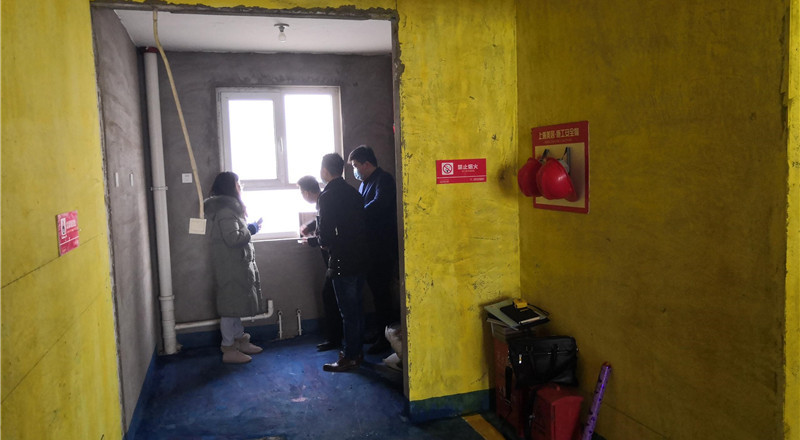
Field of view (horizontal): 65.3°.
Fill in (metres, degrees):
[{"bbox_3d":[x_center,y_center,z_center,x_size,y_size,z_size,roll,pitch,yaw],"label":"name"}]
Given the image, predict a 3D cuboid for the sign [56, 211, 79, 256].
[{"bbox_3d":[-1.308,0.048,2.478,0.012,0.152,0.345,-3,5,-17],"label":"sign"}]

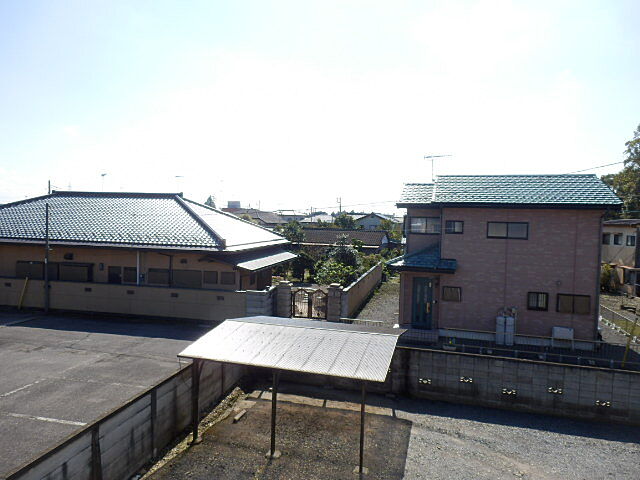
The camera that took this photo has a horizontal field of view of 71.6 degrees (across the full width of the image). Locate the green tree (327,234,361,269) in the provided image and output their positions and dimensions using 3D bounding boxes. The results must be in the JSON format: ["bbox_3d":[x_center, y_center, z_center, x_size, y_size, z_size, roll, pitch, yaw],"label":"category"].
[{"bbox_3d":[1.846,1.603,36.619,2.800,4.120,2.700,2,3,16],"label":"green tree"}]

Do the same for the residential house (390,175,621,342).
[{"bbox_3d":[8.785,0.574,23.053,9.300,7.850,7.300,2,3,16],"label":"residential house"}]

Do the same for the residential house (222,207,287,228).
[{"bbox_3d":[-12.729,-2.620,85.990,12.500,7.000,11.000,2,3,16],"label":"residential house"}]

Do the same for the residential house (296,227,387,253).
[{"bbox_3d":[2.265,1.120,43.865,8.800,4.400,7.000,2,3,16],"label":"residential house"}]

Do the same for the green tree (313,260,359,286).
[{"bbox_3d":[1.165,2.669,34.470,3.400,2.170,3.000,2,3,16],"label":"green tree"}]

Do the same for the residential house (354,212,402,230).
[{"bbox_3d":[12.556,-2.629,98.288,7.800,7.100,9.000,2,3,16],"label":"residential house"}]

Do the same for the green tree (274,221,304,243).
[{"bbox_3d":[-2.562,0.947,37.594,2.700,5.110,2.700,2,3,16],"label":"green tree"}]

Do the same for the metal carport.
[{"bbox_3d":[-0.320,3.588,12.285,4.910,2.420,5.050,2,3,17],"label":"metal carport"}]

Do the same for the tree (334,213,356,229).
[{"bbox_3d":[3.615,-0.726,64.036,3.400,6.190,3.400,2,3,16],"label":"tree"}]

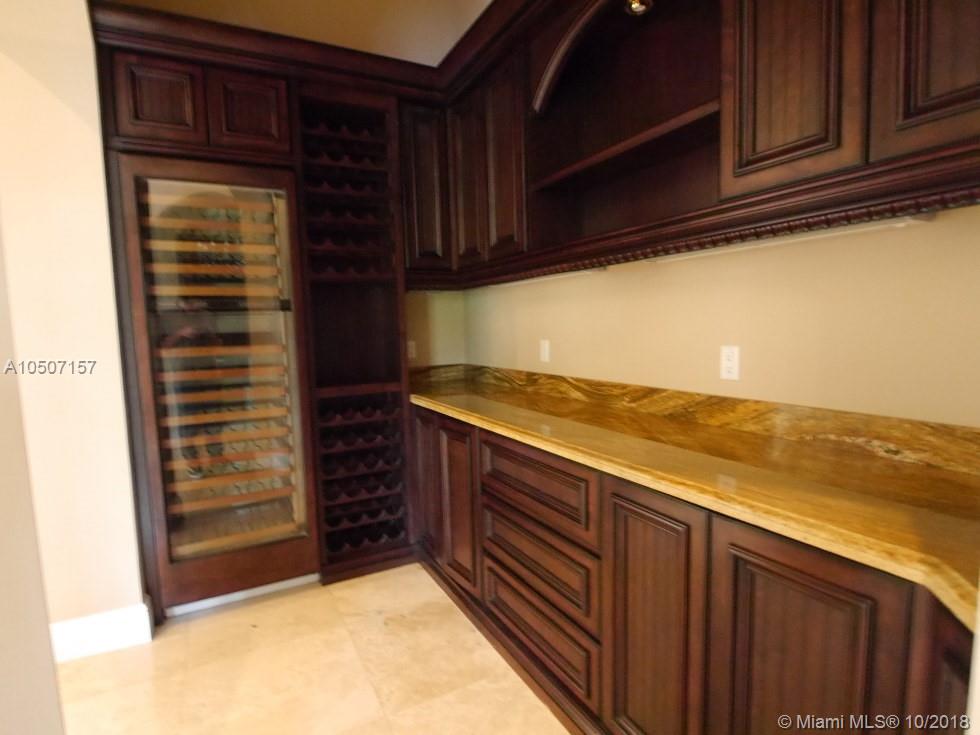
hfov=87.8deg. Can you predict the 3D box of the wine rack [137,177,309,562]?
[{"bbox_3d":[-1.347,0.005,2.633,0.632,1.756,0.560,-4,5,-28],"label":"wine rack"}]

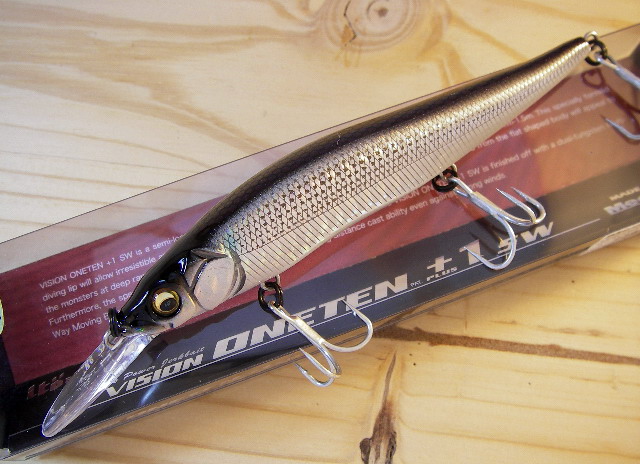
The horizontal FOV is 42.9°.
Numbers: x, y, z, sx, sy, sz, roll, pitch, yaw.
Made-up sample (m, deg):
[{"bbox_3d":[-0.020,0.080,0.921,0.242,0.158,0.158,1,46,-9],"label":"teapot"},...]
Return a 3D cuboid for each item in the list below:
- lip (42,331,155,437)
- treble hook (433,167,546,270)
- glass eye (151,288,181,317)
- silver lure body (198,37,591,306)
[{"bbox_3d":[-0.040,0.028,0.148,0.004,0.014,0.025,40,88,-24],"label":"lip"},{"bbox_3d":[0.032,-0.004,0.163,0.022,0.017,0.015,36,92,6],"label":"treble hook"},{"bbox_3d":[-0.028,0.013,0.148,0.005,0.003,0.005,-27,111,0],"label":"glass eye"},{"bbox_3d":[0.014,-0.015,0.161,0.092,0.013,0.019,-31,111,-10],"label":"silver lure body"}]

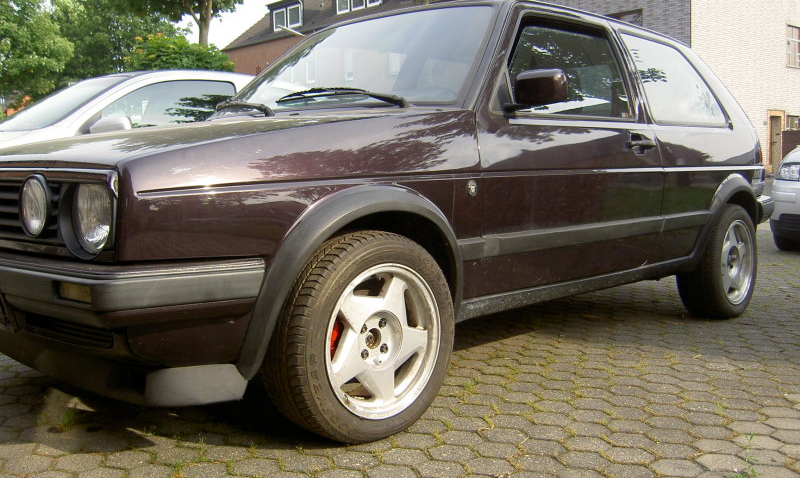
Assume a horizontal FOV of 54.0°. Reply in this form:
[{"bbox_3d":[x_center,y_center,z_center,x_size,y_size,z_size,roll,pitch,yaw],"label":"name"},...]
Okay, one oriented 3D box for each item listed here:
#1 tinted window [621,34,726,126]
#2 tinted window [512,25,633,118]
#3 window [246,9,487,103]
[{"bbox_3d":[1.245,-0.688,3.505,0.050,0.400,0.920,-19,-9,43],"label":"tinted window"},{"bbox_3d":[0.588,-0.616,2.816,0.050,0.390,0.880,-19,-9,43],"label":"tinted window"},{"bbox_3d":[-0.186,-0.666,3.056,1.280,0.110,0.600,5,48,43],"label":"window"}]

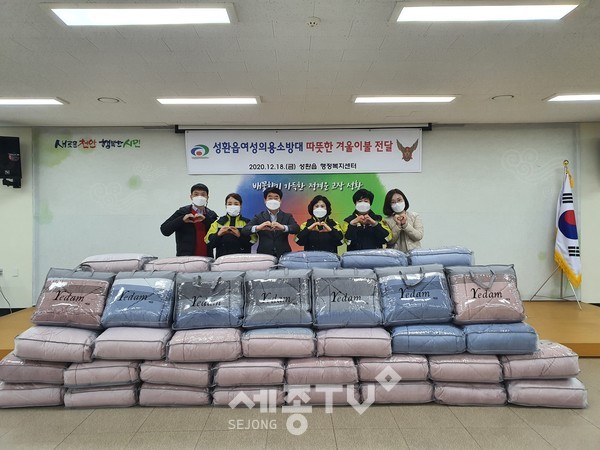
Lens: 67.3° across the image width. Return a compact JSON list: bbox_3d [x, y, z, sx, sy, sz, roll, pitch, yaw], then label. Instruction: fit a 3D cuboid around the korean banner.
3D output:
[{"bbox_3d":[0.065,-1.121,6.920,3.620,0.665,0.020,-1,1,-1],"label":"korean banner"}]

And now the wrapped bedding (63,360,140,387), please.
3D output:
[{"bbox_3d":[-1.539,1.140,3.710,0.575,0.195,0.450,-1,1,0],"label":"wrapped bedding"}]

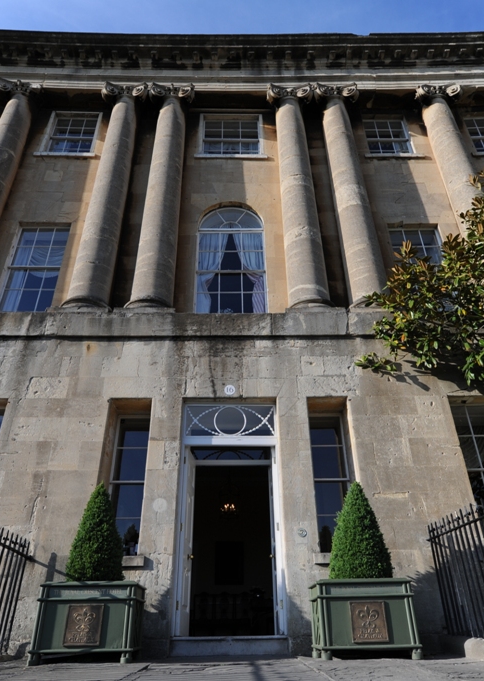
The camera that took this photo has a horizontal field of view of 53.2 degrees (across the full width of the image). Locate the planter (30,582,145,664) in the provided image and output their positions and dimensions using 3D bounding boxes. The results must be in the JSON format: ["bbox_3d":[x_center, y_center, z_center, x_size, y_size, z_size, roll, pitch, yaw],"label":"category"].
[{"bbox_3d":[-1.650,3.157,5.398,1.057,0.747,0.740,-1,-32,0],"label":"planter"}]

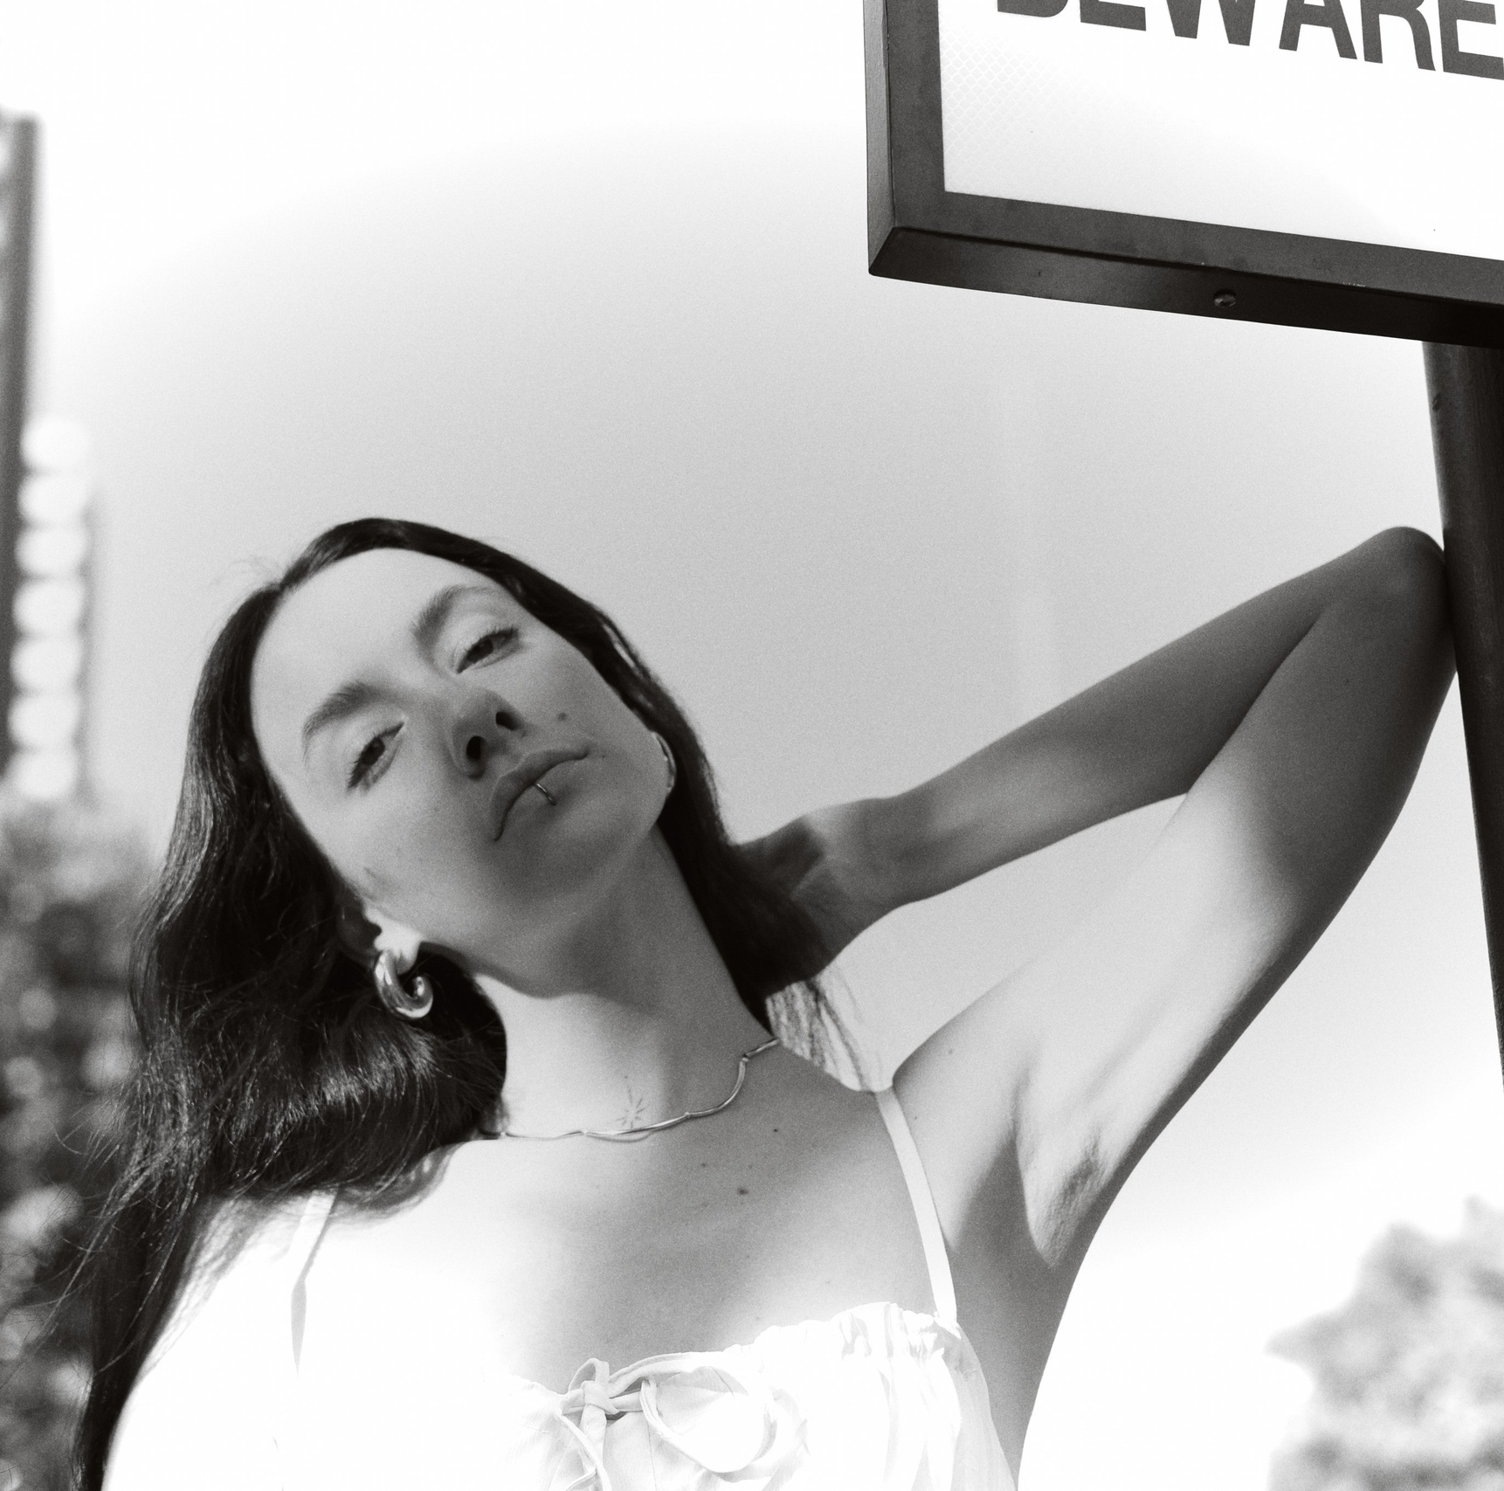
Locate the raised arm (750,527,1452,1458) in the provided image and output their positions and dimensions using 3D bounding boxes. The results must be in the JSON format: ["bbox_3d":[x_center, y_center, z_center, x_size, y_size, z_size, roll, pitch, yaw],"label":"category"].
[{"bbox_3d":[0.147,0.100,1.375,0.295,0.370,0.180,-2,-21,-1],"label":"raised arm"}]

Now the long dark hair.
[{"bbox_3d":[-0.121,0.109,1.380,0.320,0.400,0.250,-1,-21,-2],"label":"long dark hair"}]

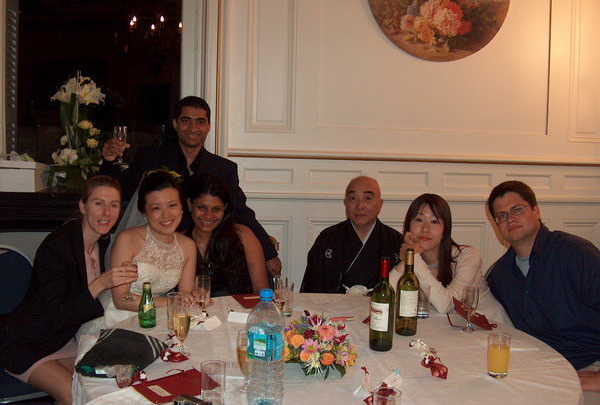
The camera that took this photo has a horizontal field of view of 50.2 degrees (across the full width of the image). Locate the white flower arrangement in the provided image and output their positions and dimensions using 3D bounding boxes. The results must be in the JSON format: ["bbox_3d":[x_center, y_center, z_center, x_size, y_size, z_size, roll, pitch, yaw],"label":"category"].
[{"bbox_3d":[-1.151,-0.371,3.300,0.290,0.600,0.270,0,6,-19],"label":"white flower arrangement"}]

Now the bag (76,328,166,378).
[{"bbox_3d":[-0.541,0.438,1.944,0.260,0.070,0.290,2,6,7],"label":"bag"}]

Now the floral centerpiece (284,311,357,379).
[{"bbox_3d":[0.058,0.418,1.924,0.220,0.142,0.205,1,6,0],"label":"floral centerpiece"}]

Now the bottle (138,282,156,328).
[{"bbox_3d":[-0.540,0.362,2.273,0.061,0.155,0.061,1,6,0],"label":"bottle"}]

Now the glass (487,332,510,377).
[{"bbox_3d":[0.584,0.448,1.876,0.063,0.118,0.063,1,6,0],"label":"glass"}]

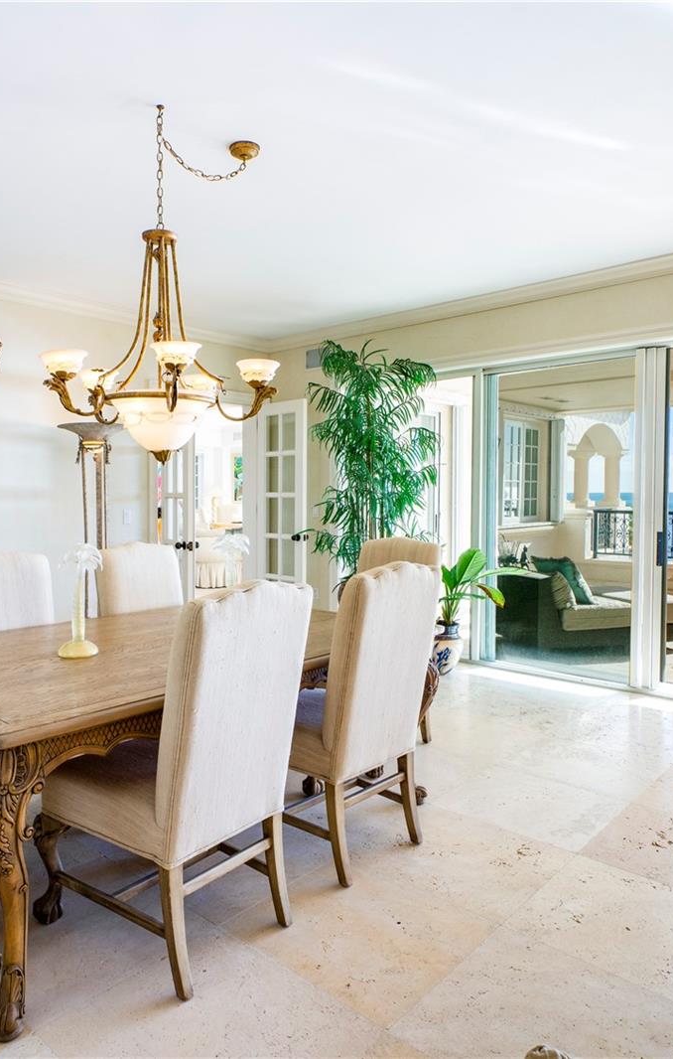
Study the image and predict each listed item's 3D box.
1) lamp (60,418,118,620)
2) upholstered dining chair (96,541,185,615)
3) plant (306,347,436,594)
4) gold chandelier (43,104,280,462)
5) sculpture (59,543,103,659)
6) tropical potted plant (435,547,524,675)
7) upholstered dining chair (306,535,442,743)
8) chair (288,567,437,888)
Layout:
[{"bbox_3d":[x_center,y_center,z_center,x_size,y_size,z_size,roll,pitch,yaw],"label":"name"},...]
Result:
[{"bbox_3d":[-1.849,0.171,4.993,0.460,1.890,0.460,2,4,40],"label":"lamp"},{"bbox_3d":[-0.840,0.614,3.330,0.670,1.080,0.530,3,4,41],"label":"upholstered dining chair"},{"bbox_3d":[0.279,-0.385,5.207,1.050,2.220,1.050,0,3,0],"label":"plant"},{"bbox_3d":[-0.687,-0.983,2.683,0.970,1.420,0.970,2,4,40],"label":"gold chandelier"},{"bbox_3d":[-0.998,0.270,2.570,0.160,0.420,0.170,2,4,40],"label":"sculpture"},{"bbox_3d":[1.079,0.638,5.060,0.600,0.980,0.550,0,3,0],"label":"tropical potted plant"},{"bbox_3d":[0.146,0.626,3.634,0.600,1.150,0.700,3,4,42],"label":"upholstered dining chair"},{"bbox_3d":[-0.018,0.678,2.716,0.560,1.140,0.700,-3,4,-44],"label":"chair"}]

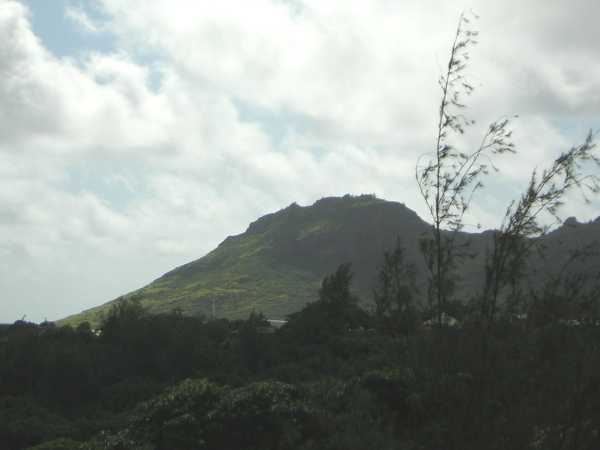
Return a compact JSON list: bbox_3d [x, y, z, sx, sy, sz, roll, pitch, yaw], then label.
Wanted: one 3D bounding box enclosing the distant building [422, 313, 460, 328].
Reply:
[{"bbox_3d":[29.829,20.132,380.000,8.200,3.600,7.000,0,-3,0],"label":"distant building"}]

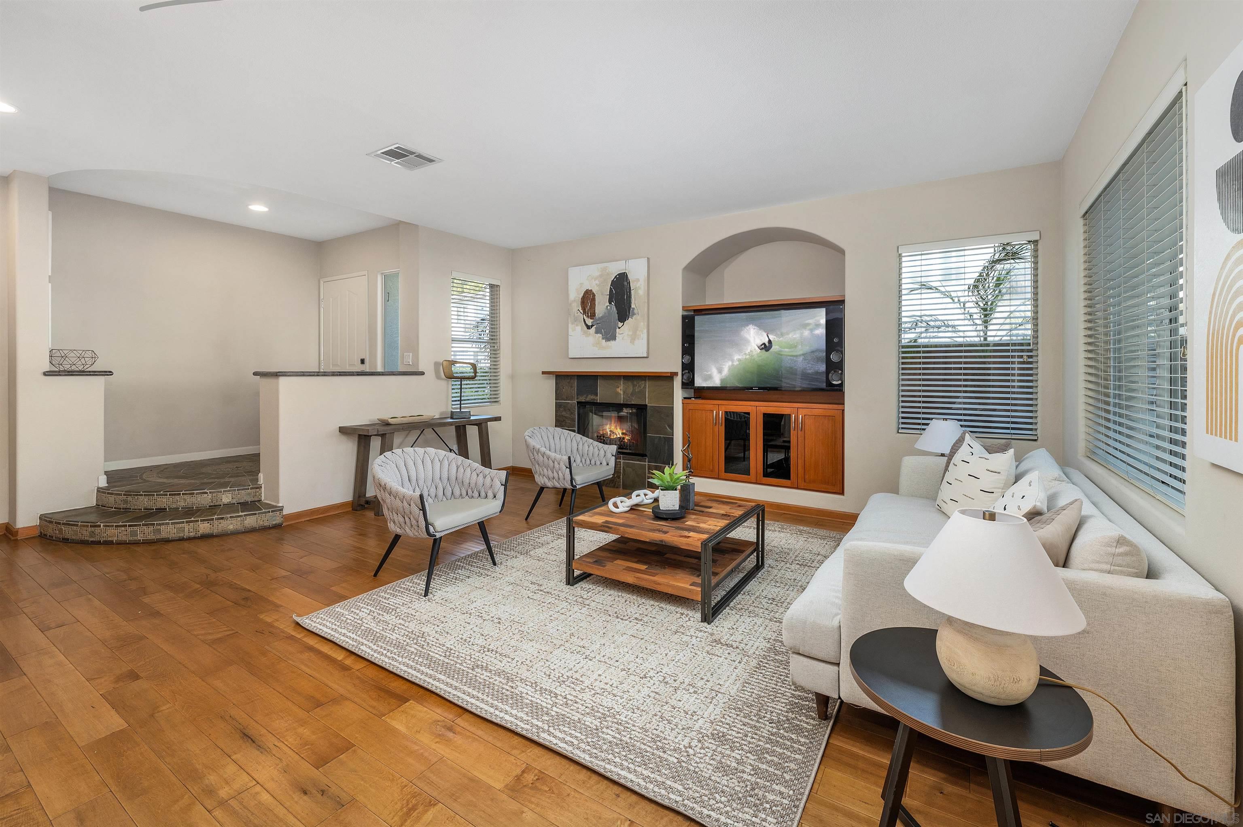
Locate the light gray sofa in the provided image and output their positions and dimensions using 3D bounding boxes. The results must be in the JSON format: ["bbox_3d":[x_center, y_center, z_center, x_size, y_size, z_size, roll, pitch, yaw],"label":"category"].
[{"bbox_3d":[1.666,0.657,2.519,1.070,0.800,2.280,2,4,33],"label":"light gray sofa"}]

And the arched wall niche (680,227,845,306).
[{"bbox_3d":[1.374,-1.347,4.923,1.500,0.670,0.550,2,4,33],"label":"arched wall niche"}]

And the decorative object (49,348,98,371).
[{"bbox_3d":[-4.444,-0.433,4.200,0.280,0.175,0.280,2,4,32],"label":"decorative object"}]

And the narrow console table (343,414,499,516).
[{"bbox_3d":[-1.892,0.456,5.071,0.400,0.760,1.490,2,4,32],"label":"narrow console table"}]

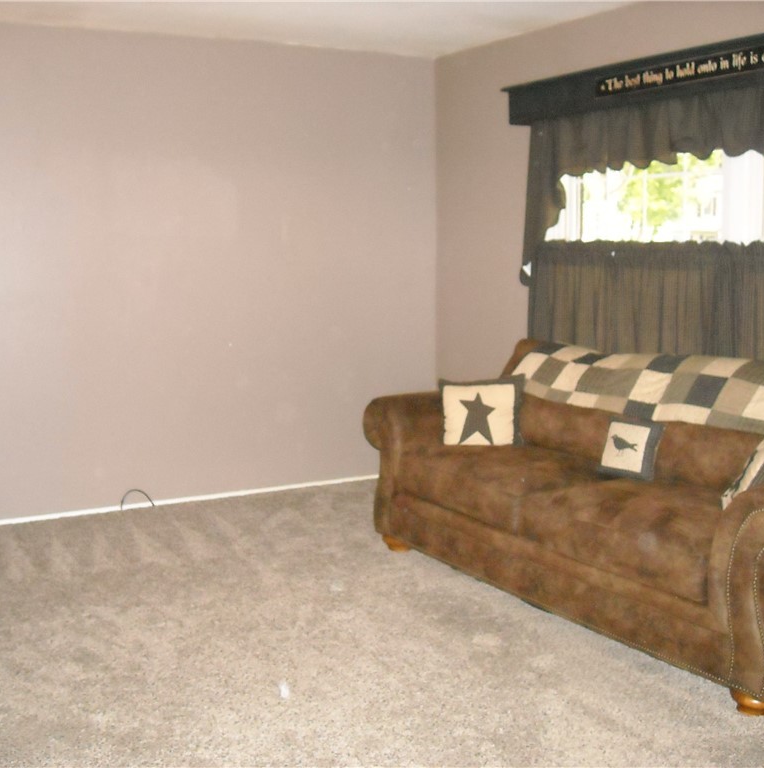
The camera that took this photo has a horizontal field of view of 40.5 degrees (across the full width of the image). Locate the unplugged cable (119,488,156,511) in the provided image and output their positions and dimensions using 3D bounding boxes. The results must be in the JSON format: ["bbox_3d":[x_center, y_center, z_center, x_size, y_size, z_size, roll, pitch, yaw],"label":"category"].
[{"bbox_3d":[-1.294,0.614,5.495,0.180,0.108,0.040,-4,10,-26],"label":"unplugged cable"}]

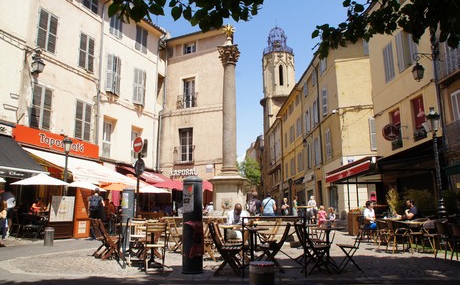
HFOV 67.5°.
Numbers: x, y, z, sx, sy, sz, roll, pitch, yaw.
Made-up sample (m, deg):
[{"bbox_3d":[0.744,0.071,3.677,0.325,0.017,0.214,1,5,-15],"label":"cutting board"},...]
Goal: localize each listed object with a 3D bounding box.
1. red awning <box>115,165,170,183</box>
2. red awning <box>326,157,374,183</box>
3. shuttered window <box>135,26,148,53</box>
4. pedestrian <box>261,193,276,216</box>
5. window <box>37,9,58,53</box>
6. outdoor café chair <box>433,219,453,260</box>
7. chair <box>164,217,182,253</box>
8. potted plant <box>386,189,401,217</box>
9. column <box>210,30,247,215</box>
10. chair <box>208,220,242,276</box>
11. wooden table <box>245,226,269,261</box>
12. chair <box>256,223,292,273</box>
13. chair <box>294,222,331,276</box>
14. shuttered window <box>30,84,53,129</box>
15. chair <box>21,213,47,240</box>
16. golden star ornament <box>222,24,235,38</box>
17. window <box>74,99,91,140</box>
[{"bbox_3d":[-4.685,2.035,20.720,2.000,1.000,4.153,-4,-11,20],"label":"red awning"},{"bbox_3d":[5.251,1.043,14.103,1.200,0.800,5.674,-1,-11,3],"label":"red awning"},{"bbox_3d":[-5.689,-6.670,22.301,0.120,1.650,1.130,-5,-11,25],"label":"shuttered window"},{"bbox_3d":[1.573,2.885,13.817,0.560,1.700,0.360,-1,-11,3],"label":"pedestrian"},{"bbox_3d":[-8.308,-5.046,15.736,0.120,1.900,1.030,-4,-11,21],"label":"window"},{"bbox_3d":[4.610,2.080,7.414,0.540,0.860,0.500,7,-13,-34],"label":"outdoor café chair"},{"bbox_3d":[-1.420,2.379,9.038,0.500,0.860,0.440,-4,-11,18],"label":"chair"},{"bbox_3d":[5.638,2.509,12.030,0.550,1.600,0.550,0,-10,0],"label":"potted plant"},{"bbox_3d":[-0.011,-0.933,13.921,1.250,8.250,1.250,-4,-11,20],"label":"column"},{"bbox_3d":[-0.072,1.827,6.048,0.510,0.850,0.440,-2,-10,7],"label":"chair"},{"bbox_3d":[0.485,1.973,6.427,0.600,0.730,0.600,-1,-11,4],"label":"wooden table"},{"bbox_3d":[0.791,1.846,6.177,0.510,0.850,0.440,-1,-10,4],"label":"chair"},{"bbox_3d":[1.464,1.812,6.017,0.510,0.850,0.440,1,-10,-5],"label":"chair"},{"bbox_3d":[-8.101,-1.482,14.851,0.140,1.900,1.060,-4,-11,20],"label":"shuttered window"},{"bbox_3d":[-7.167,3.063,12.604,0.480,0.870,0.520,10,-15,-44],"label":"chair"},{"bbox_3d":[-0.047,-4.720,14.644,0.500,0.580,0.320,-3,-11,15],"label":"golden star ornament"},{"bbox_3d":[-7.264,-1.061,17.107,0.140,1.900,1.060,-4,-11,20],"label":"window"}]

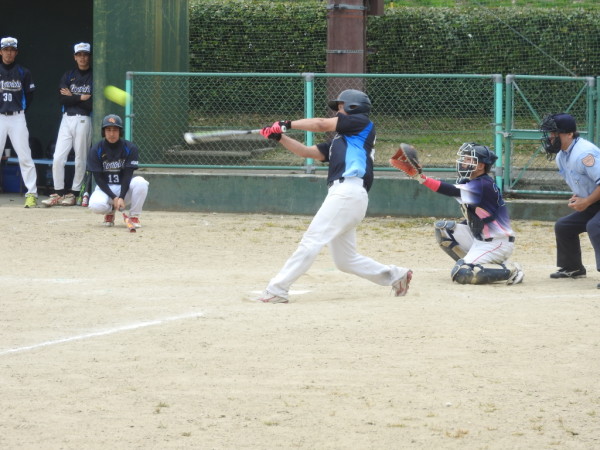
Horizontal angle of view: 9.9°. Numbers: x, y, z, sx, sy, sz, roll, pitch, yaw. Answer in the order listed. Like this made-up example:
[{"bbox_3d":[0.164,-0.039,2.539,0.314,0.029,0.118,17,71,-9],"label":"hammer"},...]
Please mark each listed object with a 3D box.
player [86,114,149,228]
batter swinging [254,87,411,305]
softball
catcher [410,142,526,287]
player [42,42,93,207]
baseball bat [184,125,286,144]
[{"bbox_3d":[-1.819,-0.548,34.560,0.620,1.098,0.740,0,4,-1],"label":"player"},{"bbox_3d":[0.259,-0.243,26.841,1.120,1.621,0.640,-1,4,-10],"label":"batter swinging"},{"bbox_3d":[-1.297,-0.915,24.500,0.097,0.097,0.097,0,4,0],"label":"softball"},{"bbox_3d":[1.347,-0.100,28.208,0.880,1.135,0.660,0,4,-6],"label":"catcher"},{"bbox_3d":[-2.474,-1.078,37.286,0.570,1.757,0.420,0,4,5],"label":"player"},{"bbox_3d":[-0.495,-0.694,26.635,0.831,0.060,0.060,-6,0,-23],"label":"baseball bat"}]

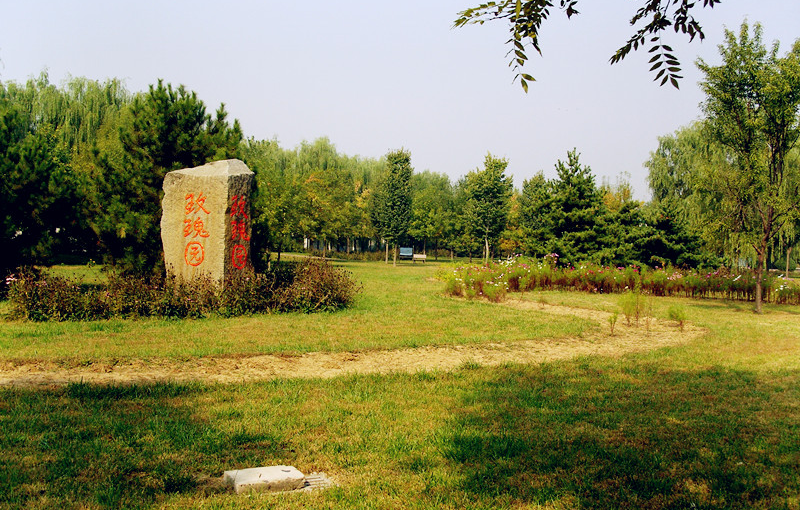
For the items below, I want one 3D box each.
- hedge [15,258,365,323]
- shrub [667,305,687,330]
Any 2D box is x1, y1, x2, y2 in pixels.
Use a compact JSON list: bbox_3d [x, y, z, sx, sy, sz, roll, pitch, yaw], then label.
[{"bbox_3d":[-4.920,0.800,20.960,8.100,1.150,3.200,0,1,-16],"label":"hedge"},{"bbox_3d":[5.210,1.165,16.500,0.420,0.510,0.410,0,1,18],"label":"shrub"}]

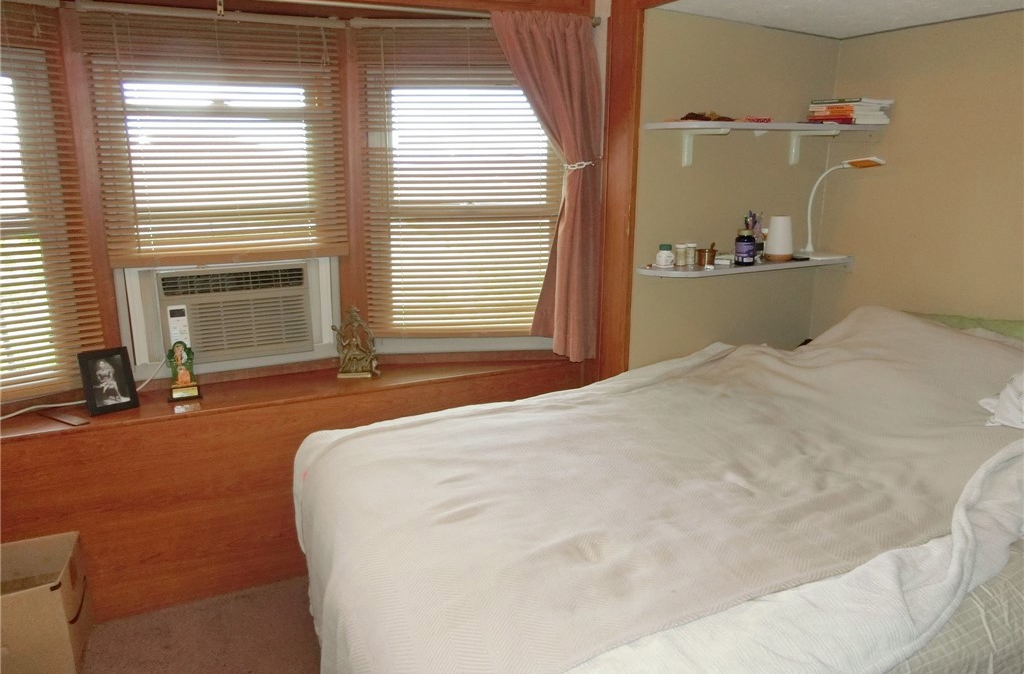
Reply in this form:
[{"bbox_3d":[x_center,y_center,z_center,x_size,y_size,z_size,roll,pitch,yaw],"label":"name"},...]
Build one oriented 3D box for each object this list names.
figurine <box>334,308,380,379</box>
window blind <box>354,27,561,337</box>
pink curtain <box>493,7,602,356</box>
[{"bbox_3d":[-0.532,0.017,2.531,0.150,0.238,0.071,-1,14,-2],"label":"figurine"},{"bbox_3d":[-0.134,-0.511,2.544,0.755,1.047,0.045,-1,14,-5],"label":"window blind"},{"bbox_3d":[0.110,-0.452,2.465,0.374,1.142,0.120,-7,15,-24],"label":"pink curtain"}]

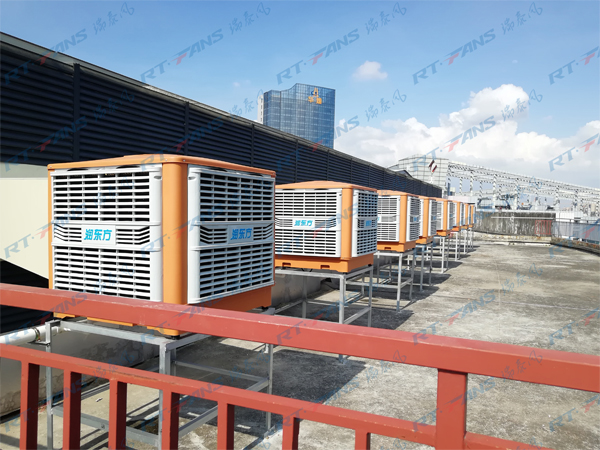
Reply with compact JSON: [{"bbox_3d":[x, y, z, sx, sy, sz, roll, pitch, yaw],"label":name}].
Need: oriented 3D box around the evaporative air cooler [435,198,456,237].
[{"bbox_3d":[3.565,-0.223,12.753,1.060,1.010,1.060,1,2,25],"label":"evaporative air cooler"}]

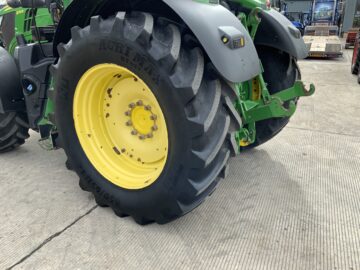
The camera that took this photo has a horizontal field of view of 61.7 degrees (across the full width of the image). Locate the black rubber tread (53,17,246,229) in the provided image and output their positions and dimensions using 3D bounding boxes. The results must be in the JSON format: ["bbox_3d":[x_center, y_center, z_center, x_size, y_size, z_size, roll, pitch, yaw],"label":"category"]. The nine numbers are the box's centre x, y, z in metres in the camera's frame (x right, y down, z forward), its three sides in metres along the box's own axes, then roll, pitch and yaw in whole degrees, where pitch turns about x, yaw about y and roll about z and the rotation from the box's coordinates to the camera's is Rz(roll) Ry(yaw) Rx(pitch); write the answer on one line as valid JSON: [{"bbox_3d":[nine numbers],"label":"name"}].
[{"bbox_3d":[-0.395,-0.159,2.829,1.890,1.840,0.640,11,22,32],"label":"black rubber tread"}]

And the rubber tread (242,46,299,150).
[{"bbox_3d":[0.739,-0.723,4.455,1.890,1.840,0.640,11,22,32],"label":"rubber tread"}]

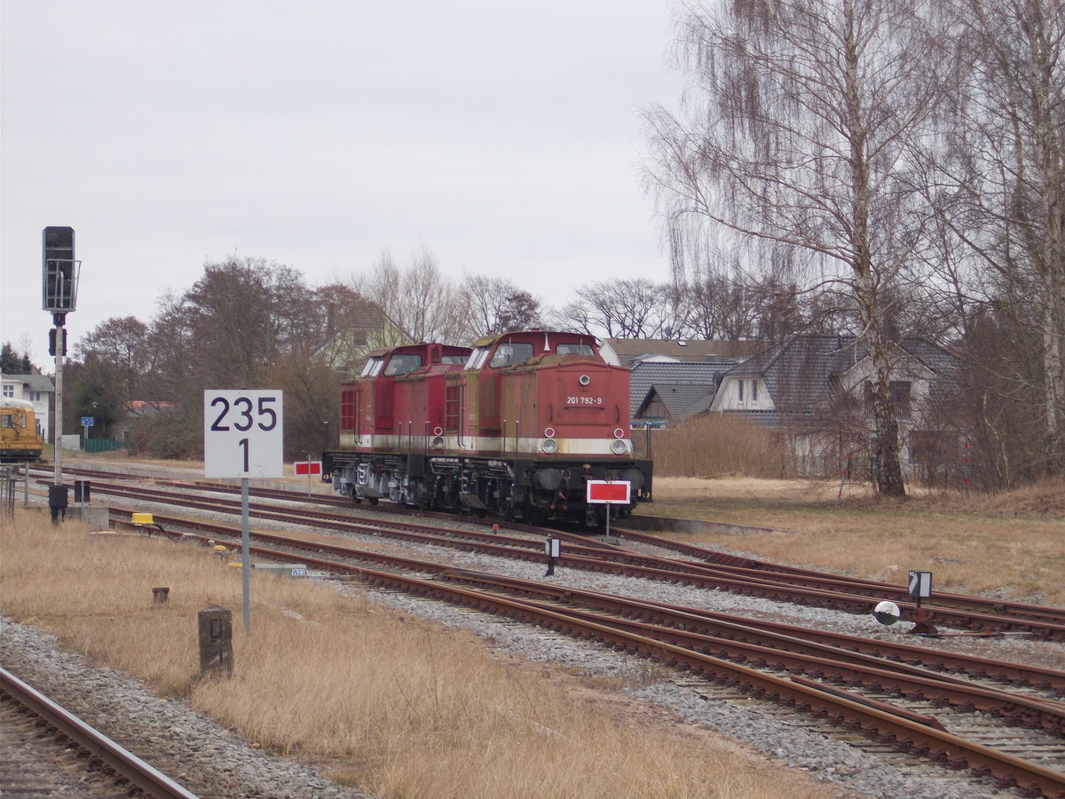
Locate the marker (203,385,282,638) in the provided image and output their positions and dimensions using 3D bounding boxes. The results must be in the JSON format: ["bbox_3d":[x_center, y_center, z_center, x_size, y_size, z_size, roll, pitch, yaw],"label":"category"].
[{"bbox_3d":[-3.214,1.257,44.600,0.880,2.740,0.100,0,0,-13],"label":"marker"}]

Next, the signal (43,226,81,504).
[{"bbox_3d":[-10.270,-0.454,87.000,0.750,6.650,0.800,1,0,-16],"label":"signal"}]

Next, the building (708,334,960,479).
[{"bbox_3d":[19.356,0.325,244.000,14.000,8.400,10.000,1,0,-20],"label":"building"}]

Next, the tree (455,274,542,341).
[{"bbox_3d":[-2.496,-2.588,300.000,7.000,13.600,7.000,0,0,0],"label":"tree"}]

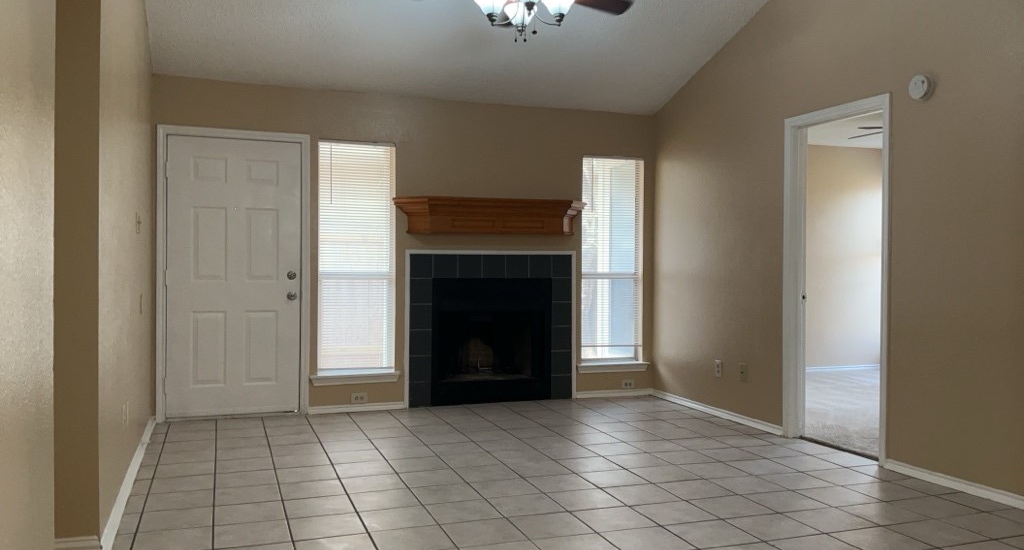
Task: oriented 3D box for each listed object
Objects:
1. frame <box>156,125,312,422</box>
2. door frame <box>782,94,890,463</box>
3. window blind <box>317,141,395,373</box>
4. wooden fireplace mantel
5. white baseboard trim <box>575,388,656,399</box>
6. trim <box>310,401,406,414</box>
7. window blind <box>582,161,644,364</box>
[{"bbox_3d":[-2.013,0.017,5.811,0.922,2.004,0.047,0,1,-20],"label":"frame"},{"bbox_3d":[2.039,0.028,4.989,0.135,2.133,0.884,0,1,-20],"label":"door frame"},{"bbox_3d":[-1.188,-0.126,6.111,0.586,1.748,0.045,0,1,-20],"label":"window blind"},{"bbox_3d":[-0.105,-0.460,6.352,1.650,0.271,0.228,0,1,-20],"label":"wooden fireplace mantel"},{"bbox_3d":[0.884,1.023,6.849,0.721,0.053,0.020,0,1,-20],"label":"white baseboard trim"},{"bbox_3d":[-1.175,1.016,6.103,0.737,0.053,0.020,0,1,-20],"label":"trim"},{"bbox_3d":[0.859,-0.119,6.853,0.584,1.756,0.045,0,1,-20],"label":"window blind"}]

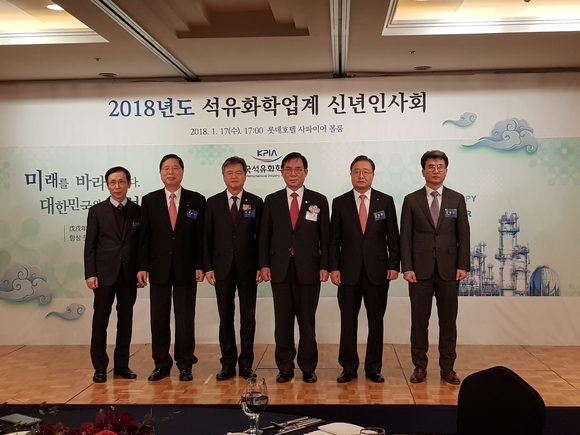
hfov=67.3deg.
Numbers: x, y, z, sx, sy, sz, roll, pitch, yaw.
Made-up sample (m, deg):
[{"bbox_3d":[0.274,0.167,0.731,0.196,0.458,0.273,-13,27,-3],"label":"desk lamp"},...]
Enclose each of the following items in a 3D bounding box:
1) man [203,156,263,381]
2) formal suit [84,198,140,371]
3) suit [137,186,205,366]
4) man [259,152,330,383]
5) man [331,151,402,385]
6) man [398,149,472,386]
[{"bbox_3d":[-0.444,0.380,3.448,0.466,1.717,0.330,-1,3,-6],"label":"man"},{"bbox_3d":[-1.382,0.523,3.474,0.488,1.378,0.290,-2,3,-27],"label":"formal suit"},{"bbox_3d":[-0.933,0.477,3.452,0.526,1.432,0.290,-1,3,-12],"label":"suit"},{"bbox_3d":[0.036,0.368,3.385,0.523,1.736,0.330,-1,3,0],"label":"man"},{"bbox_3d":[0.582,0.378,3.369,0.521,1.706,0.330,0,3,7],"label":"man"},{"bbox_3d":[1.118,0.357,3.337,0.531,1.739,0.330,0,3,14],"label":"man"}]

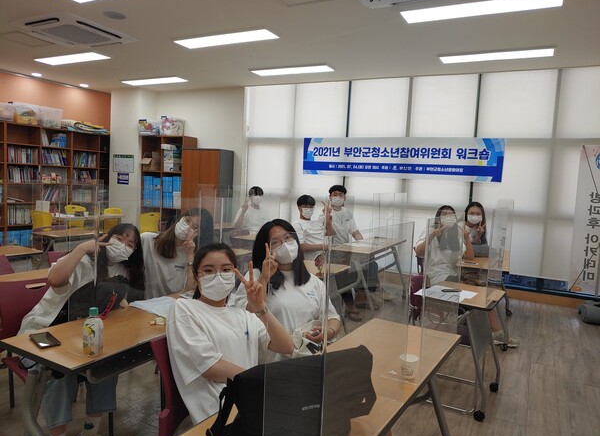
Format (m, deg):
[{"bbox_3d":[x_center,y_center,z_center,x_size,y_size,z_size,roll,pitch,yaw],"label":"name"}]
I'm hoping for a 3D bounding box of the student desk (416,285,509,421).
[{"bbox_3d":[1.112,0.886,3.062,0.460,0.720,0.540,7,7,34],"label":"student desk"}]

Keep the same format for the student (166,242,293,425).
[{"bbox_3d":[-0.221,0.710,1.530,0.580,1.210,0.720,-1,6,-40],"label":"student"}]

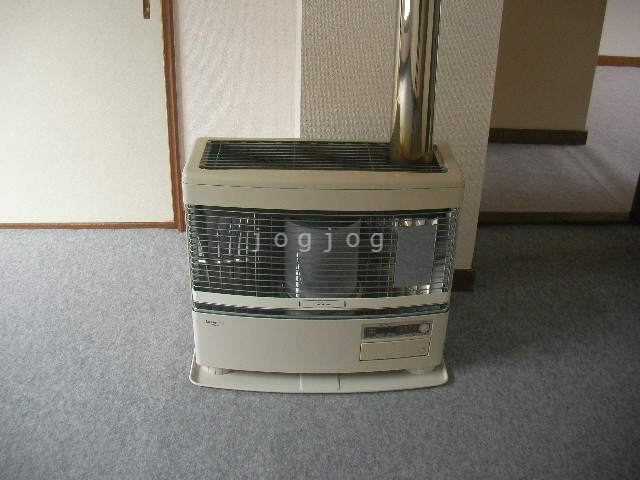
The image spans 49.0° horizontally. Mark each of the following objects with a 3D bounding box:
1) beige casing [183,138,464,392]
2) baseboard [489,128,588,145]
[{"bbox_3d":[0.003,0.064,1.957,0.710,0.580,0.410,1,23,-2],"label":"beige casing"},{"bbox_3d":[1.216,-0.577,3.947,0.600,0.082,0.018,0,24,-4],"label":"baseboard"}]

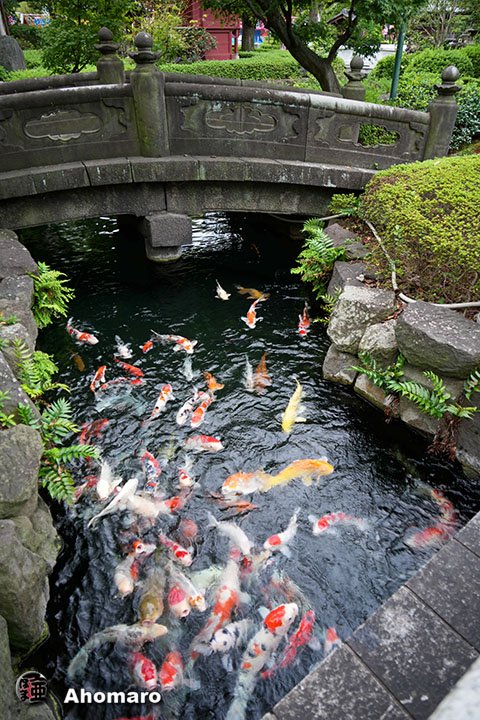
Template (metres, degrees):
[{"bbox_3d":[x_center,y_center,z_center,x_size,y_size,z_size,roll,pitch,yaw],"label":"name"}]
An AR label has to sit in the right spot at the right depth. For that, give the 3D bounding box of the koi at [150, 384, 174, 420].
[{"bbox_3d":[-0.630,0.342,3.718,0.130,0.100,0.438,4,32,8],"label":"koi"}]

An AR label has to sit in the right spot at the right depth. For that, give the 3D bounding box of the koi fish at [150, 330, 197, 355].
[{"bbox_3d":[-0.612,-0.162,4.341,0.504,0.111,0.191,29,44,35],"label":"koi fish"}]

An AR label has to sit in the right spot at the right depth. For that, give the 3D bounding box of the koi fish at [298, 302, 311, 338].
[{"bbox_3d":[0.682,-0.447,5.049,0.150,0.120,0.560,5,35,7],"label":"koi fish"}]

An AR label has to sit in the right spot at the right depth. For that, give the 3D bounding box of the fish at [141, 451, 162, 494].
[{"bbox_3d":[-0.615,0.802,3.335,0.140,0.110,0.390,-2,35,-3],"label":"fish"}]

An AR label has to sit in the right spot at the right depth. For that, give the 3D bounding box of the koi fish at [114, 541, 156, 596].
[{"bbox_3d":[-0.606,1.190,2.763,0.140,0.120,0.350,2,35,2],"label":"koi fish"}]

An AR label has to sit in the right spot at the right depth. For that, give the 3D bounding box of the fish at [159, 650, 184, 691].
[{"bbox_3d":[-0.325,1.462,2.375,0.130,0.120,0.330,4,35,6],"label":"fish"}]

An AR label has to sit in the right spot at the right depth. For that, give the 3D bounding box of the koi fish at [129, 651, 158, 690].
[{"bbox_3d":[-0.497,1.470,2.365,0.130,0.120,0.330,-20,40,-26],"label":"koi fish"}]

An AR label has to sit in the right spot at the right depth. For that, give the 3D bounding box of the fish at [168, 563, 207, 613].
[{"bbox_3d":[-0.275,1.144,2.458,0.110,0.085,0.327,-20,39,-26],"label":"fish"}]

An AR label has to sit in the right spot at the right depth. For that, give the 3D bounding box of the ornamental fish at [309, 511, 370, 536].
[{"bbox_3d":[0.517,0.883,2.536,0.295,0.100,0.130,-6,34,-9],"label":"ornamental fish"}]

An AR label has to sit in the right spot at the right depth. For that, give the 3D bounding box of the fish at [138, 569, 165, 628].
[{"bbox_3d":[-0.403,1.044,2.297,0.160,0.108,0.450,0,34,0],"label":"fish"}]

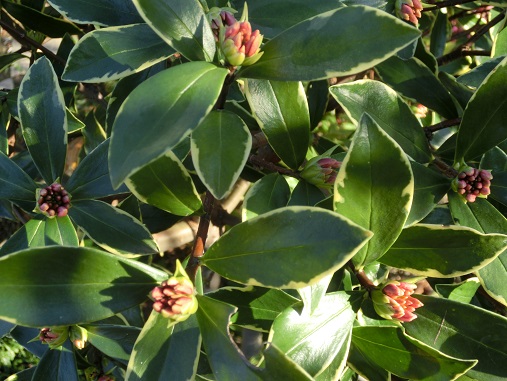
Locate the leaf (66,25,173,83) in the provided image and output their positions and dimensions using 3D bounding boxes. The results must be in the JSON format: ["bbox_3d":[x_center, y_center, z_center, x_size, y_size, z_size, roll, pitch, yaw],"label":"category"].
[{"bbox_3d":[-0.082,-0.089,0.355,0.090,0.013,0.036,-14,70,-6],"label":"leaf"}]

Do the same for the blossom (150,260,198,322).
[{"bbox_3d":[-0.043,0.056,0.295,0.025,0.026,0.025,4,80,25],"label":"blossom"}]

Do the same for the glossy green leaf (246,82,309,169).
[{"bbox_3d":[0.016,-0.044,0.335,0.035,0.010,0.076,-16,69,-13],"label":"glossy green leaf"}]

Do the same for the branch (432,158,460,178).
[{"bbox_3d":[0.122,-0.015,0.345,0.005,0.005,0.021,-42,62,-18],"label":"branch"}]

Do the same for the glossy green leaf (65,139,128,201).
[{"bbox_3d":[-0.099,-0.013,0.375,0.064,0.010,0.035,-30,69,-5],"label":"glossy green leaf"}]

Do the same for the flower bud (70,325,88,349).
[{"bbox_3d":[-0.119,0.100,0.370,0.011,0.011,0.016,-3,32,-5],"label":"flower bud"}]

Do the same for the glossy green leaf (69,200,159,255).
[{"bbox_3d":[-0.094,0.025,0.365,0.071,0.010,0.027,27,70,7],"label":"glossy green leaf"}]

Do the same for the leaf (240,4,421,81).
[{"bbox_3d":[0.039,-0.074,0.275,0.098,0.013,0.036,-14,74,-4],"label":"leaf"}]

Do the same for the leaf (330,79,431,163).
[{"bbox_3d":[0.079,-0.041,0.330,0.080,0.011,0.034,36,70,8],"label":"leaf"}]

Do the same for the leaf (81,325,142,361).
[{"bbox_3d":[-0.094,0.107,0.375,0.060,0.012,0.027,21,67,-6],"label":"leaf"}]

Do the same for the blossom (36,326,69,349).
[{"bbox_3d":[-0.140,0.101,0.380,0.023,0.019,0.019,-8,5,-38],"label":"blossom"}]

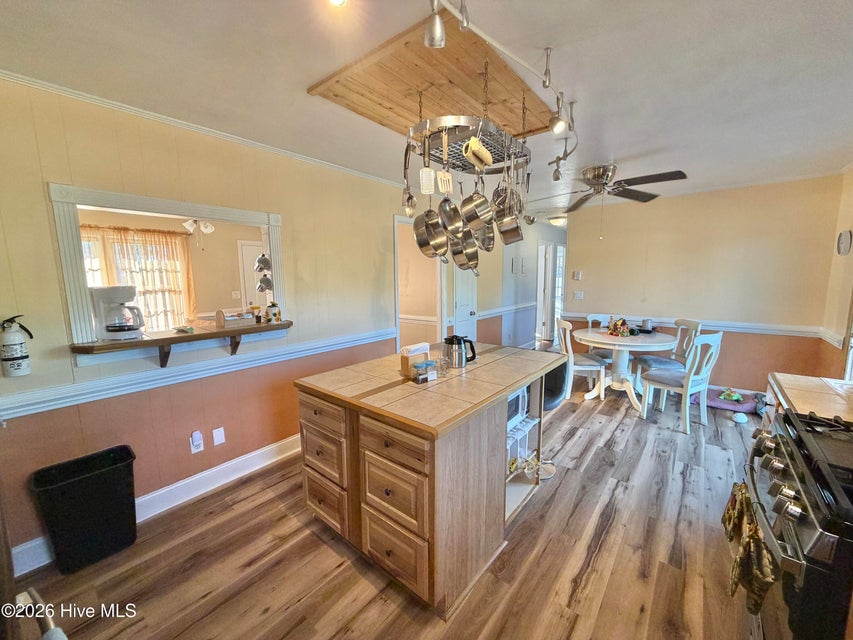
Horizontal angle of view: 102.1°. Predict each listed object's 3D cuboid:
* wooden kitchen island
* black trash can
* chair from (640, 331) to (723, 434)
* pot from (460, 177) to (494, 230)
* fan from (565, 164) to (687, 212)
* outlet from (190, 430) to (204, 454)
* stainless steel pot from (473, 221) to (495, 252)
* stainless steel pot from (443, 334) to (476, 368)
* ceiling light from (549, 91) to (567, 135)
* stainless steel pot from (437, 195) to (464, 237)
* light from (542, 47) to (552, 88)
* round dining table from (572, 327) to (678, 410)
[{"bbox_3d":[0.129,0.755,2.264,1.010,0.915,1.520,5,10,38],"label":"wooden kitchen island"},{"bbox_3d":[-1.786,1.022,1.851,0.235,0.505,0.385,6,10,38],"label":"black trash can"},{"bbox_3d":[2.492,0.563,3.412,0.450,0.945,0.500,-5,9,-29],"label":"chair"},{"bbox_3d":[0.312,-0.716,2.117,0.145,0.315,0.210,-17,-5,42],"label":"pot"},{"bbox_3d":[1.620,-1.277,3.192,1.320,0.270,1.320,5,10,38],"label":"fan"},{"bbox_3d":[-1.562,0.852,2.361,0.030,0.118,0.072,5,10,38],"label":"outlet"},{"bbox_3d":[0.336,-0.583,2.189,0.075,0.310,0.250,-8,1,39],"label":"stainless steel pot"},{"bbox_3d":[0.221,0.199,2.242,0.210,0.190,0.150,-1,8,0],"label":"stainless steel pot"},{"bbox_3d":[0.604,-0.956,1.590,0.070,0.170,0.090,-5,9,-30],"label":"ceiling light"},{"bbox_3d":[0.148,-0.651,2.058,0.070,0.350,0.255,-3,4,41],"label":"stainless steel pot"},{"bbox_3d":[0.518,-1.074,1.474,0.042,0.155,0.042,6,10,38],"label":"light"},{"bbox_3d":[2.310,0.563,4.111,1.090,0.760,1.090,5,10,38],"label":"round dining table"}]

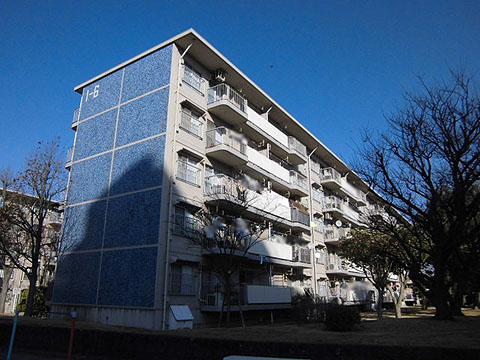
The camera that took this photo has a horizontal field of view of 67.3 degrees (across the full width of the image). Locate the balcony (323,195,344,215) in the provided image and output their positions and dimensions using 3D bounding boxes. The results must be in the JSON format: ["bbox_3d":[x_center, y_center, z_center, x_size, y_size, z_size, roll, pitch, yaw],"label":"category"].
[{"bbox_3d":[8.767,2.582,33.764,1.180,1.370,2.650,-11,-21,32],"label":"balcony"}]

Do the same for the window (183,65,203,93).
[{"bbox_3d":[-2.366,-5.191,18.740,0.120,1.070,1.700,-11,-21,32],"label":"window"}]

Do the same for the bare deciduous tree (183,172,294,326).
[{"bbox_3d":[-0.066,2.715,14.582,4.100,5.950,3.900,0,-17,0],"label":"bare deciduous tree"}]

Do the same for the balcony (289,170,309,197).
[{"bbox_3d":[3.937,0.361,25.912,1.120,1.280,2.350,-11,-21,32],"label":"balcony"}]

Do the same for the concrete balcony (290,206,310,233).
[{"bbox_3d":[3.861,2.895,25.900,1.180,1.350,3.300,-11,-21,32],"label":"concrete balcony"}]

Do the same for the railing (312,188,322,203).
[{"bbox_3d":[6.979,1.444,32.215,0.200,0.990,1.900,-11,-21,32],"label":"railing"}]

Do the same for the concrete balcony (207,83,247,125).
[{"bbox_3d":[-0.603,-4.331,21.047,1.245,1.352,2.491,-11,-21,32],"label":"concrete balcony"}]

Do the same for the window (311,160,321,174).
[{"bbox_3d":[6.937,-1.165,33.052,0.200,1.170,1.900,-11,-21,32],"label":"window"}]

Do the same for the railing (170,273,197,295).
[{"bbox_3d":[-2.356,4.499,15.569,0.140,0.900,1.830,-11,-21,32],"label":"railing"}]

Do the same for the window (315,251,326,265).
[{"bbox_3d":[6.480,6.333,29.021,0.140,0.880,1.900,-11,-21,32],"label":"window"}]

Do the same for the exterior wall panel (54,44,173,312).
[{"bbox_3d":[-6.555,-0.240,18.652,7.539,12.670,0.200,-11,-21,32],"label":"exterior wall panel"}]

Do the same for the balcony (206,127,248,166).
[{"bbox_3d":[-0.621,-1.708,19.323,1.120,1.300,2.340,-11,-21,32],"label":"balcony"}]

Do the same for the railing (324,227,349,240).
[{"bbox_3d":[8.400,4.798,31.632,1.100,1.020,2.500,-11,-21,32],"label":"railing"}]

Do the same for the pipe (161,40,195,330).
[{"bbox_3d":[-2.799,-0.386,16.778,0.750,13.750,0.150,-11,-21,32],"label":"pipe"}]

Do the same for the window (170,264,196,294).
[{"bbox_3d":[-2.456,4.318,15.676,0.120,1.250,1.700,-11,-21,32],"label":"window"}]

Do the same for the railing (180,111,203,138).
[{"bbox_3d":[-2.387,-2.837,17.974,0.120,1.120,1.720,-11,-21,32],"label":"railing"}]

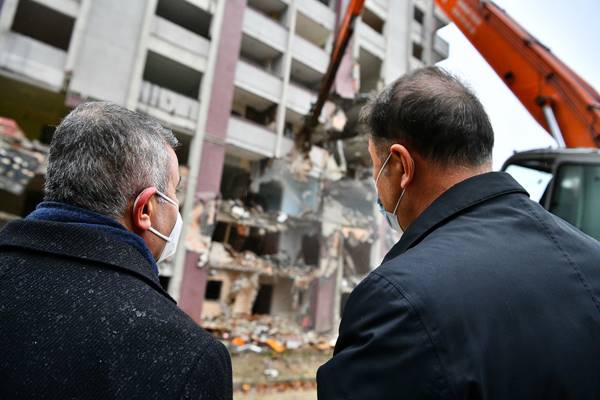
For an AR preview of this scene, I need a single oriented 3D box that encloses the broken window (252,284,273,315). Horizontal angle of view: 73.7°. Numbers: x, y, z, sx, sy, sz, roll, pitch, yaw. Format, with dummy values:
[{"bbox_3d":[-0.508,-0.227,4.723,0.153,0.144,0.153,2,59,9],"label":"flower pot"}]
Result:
[{"bbox_3d":[-1.810,4.801,19.302,0.980,1.380,0.200,14,-16,-34],"label":"broken window"}]

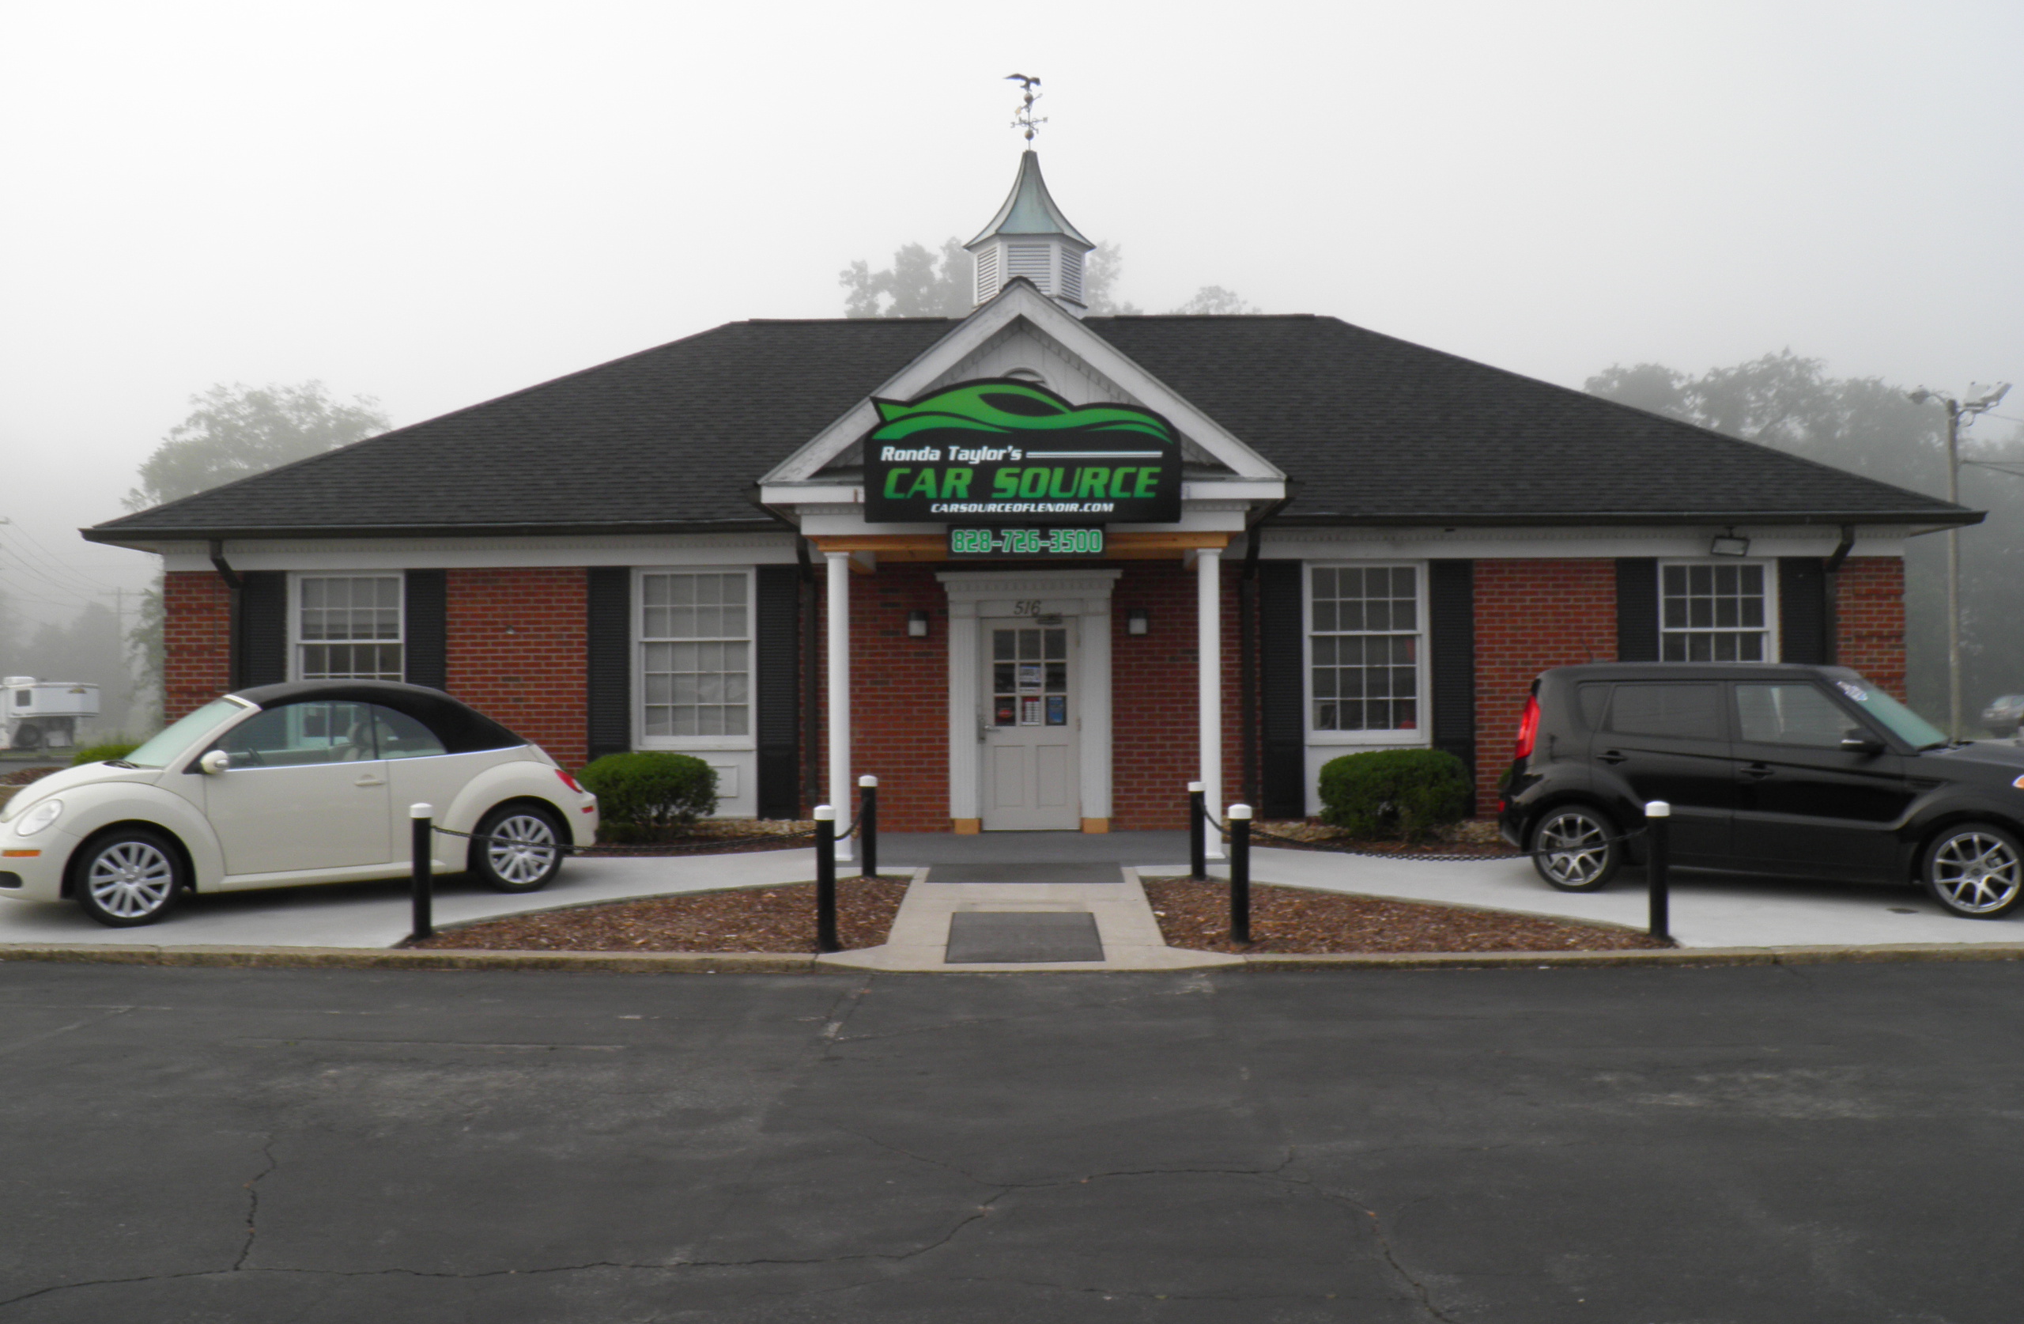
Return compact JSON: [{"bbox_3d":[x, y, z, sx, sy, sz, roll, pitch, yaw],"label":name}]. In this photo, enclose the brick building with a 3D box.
[{"bbox_3d":[0.190,-2.290,18.800,17.400,7.830,12.300,0,0,0],"label":"brick building"}]

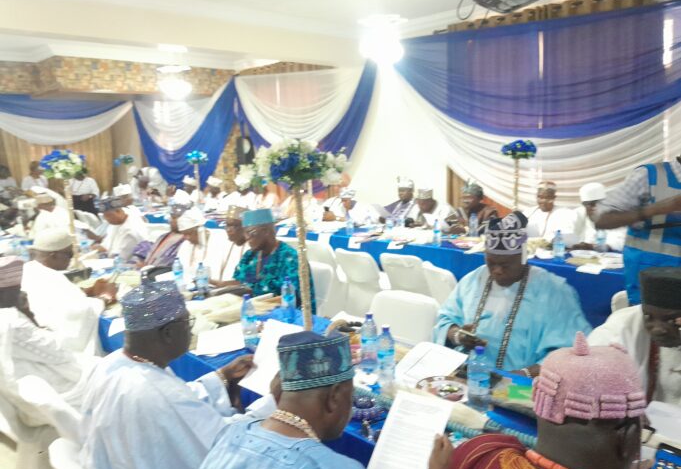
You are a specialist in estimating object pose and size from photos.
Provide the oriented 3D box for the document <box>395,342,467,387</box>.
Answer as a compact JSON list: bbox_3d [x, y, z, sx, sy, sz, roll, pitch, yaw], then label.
[{"bbox_3d":[0.360,0.510,2.048,0.220,0.025,0.300,4,10,39],"label":"document"}]

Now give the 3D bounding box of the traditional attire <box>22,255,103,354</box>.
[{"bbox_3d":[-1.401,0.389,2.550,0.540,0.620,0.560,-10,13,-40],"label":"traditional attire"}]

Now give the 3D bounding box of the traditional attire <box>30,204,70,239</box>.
[{"bbox_3d":[-3.695,-0.045,6.508,0.480,0.600,0.550,-9,10,-36],"label":"traditional attire"}]

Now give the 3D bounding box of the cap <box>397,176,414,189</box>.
[{"bbox_3d":[0.705,-0.564,5.550,0.190,0.150,0.200,7,13,41],"label":"cap"}]

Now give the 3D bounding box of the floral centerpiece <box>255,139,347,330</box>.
[{"bbox_3d":[-0.167,0.035,2.324,0.420,0.930,0.420,-1,10,0],"label":"floral centerpiece"}]

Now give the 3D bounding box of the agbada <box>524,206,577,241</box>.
[{"bbox_3d":[2.037,0.011,5.020,0.600,0.620,0.420,6,12,39],"label":"agbada"}]

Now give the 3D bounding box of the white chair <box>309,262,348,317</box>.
[{"bbox_3d":[-0.348,0.674,3.600,0.450,0.890,0.530,5,11,45],"label":"white chair"}]

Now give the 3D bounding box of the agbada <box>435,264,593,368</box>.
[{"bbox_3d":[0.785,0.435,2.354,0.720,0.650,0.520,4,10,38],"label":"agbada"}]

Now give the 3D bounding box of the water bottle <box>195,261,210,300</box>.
[{"bbox_3d":[-0.877,0.283,3.217,0.073,0.245,0.073,6,12,39],"label":"water bottle"}]

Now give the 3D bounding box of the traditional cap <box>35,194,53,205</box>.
[{"bbox_3d":[-3.148,-0.373,5.450,0.190,0.120,0.210,6,22,39],"label":"traditional cap"}]

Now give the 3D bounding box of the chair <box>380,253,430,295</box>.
[{"bbox_3d":[0.614,0.571,3.859,0.450,0.880,0.550,6,12,39],"label":"chair"}]

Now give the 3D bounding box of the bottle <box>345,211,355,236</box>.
[{"bbox_3d":[0.097,-0.115,5.386,0.073,0.245,0.073,6,12,39],"label":"bottle"}]

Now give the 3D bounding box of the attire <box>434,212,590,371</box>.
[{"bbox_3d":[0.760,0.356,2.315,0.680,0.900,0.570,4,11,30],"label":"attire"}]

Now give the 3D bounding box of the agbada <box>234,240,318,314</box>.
[{"bbox_3d":[-0.424,0.333,3.461,0.460,0.610,0.570,-10,11,-40],"label":"agbada"}]

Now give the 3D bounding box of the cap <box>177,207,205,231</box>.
[{"bbox_3d":[-1.173,-0.113,4.000,0.200,0.150,0.210,-18,12,4],"label":"cap"}]

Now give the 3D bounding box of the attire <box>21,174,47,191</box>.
[{"bbox_3d":[-5.161,-0.824,8.600,0.480,0.600,0.320,-8,12,-33],"label":"attire"}]

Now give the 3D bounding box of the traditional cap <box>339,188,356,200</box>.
[{"bbox_3d":[0.089,-0.481,6.050,0.190,0.130,0.200,-11,21,4],"label":"traditional cap"}]

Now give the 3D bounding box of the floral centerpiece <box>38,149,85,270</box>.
[{"bbox_3d":[-2.383,-0.212,4.515,0.430,1.050,0.430,-7,9,-27],"label":"floral centerpiece"}]

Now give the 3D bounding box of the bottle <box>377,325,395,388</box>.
[{"bbox_3d":[0.173,0.456,1.914,0.067,0.232,0.067,-1,10,0],"label":"bottle"}]

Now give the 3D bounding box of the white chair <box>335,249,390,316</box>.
[{"bbox_3d":[0.292,0.547,4.289,0.450,0.890,0.520,5,11,45],"label":"white chair"}]

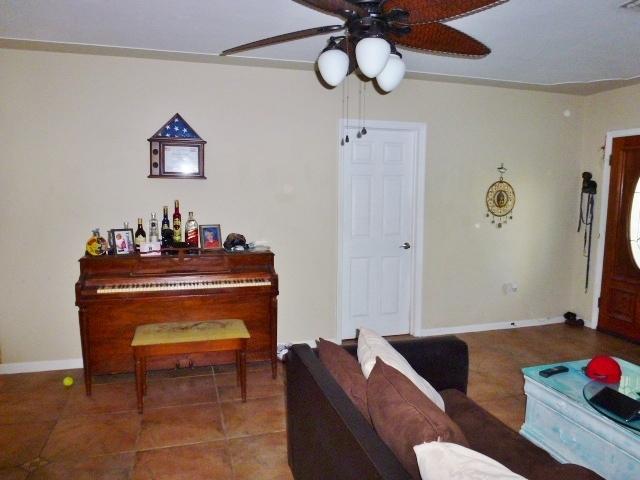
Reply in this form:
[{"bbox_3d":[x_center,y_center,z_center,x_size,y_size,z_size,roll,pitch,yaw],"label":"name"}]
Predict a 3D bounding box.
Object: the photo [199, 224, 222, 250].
[{"bbox_3d":[-0.910,-0.016,3.865,0.190,0.235,0.040,-2,-2,-15],"label":"photo"}]

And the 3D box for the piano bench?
[{"bbox_3d":[-0.878,0.878,3.225,0.737,0.480,0.365,-2,7,-15],"label":"piano bench"}]

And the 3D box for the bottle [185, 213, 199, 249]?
[{"bbox_3d":[-1.034,-0.057,3.742,0.105,0.343,0.100,-2,7,-15],"label":"bottle"}]

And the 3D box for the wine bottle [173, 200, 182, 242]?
[{"bbox_3d":[-1.144,-0.104,3.726,0.072,0.420,0.072,-2,7,-15],"label":"wine bottle"}]

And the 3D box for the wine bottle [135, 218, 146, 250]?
[{"bbox_3d":[-1.424,-0.028,3.678,0.083,0.295,0.083,-2,7,-15],"label":"wine bottle"}]

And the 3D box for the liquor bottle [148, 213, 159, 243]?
[{"bbox_3d":[-1.321,-0.050,3.683,0.070,0.340,0.070,-2,7,-15],"label":"liquor bottle"}]

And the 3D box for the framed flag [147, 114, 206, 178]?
[{"bbox_3d":[-1.156,-0.763,3.770,0.452,0.520,0.085,-2,7,-15],"label":"framed flag"}]

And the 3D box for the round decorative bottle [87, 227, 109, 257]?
[{"bbox_3d":[-1.733,0.019,3.603,0.157,0.215,0.090,-1,6,-16],"label":"round decorative bottle"}]

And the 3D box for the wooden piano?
[{"bbox_3d":[-1.073,0.595,3.657,1.420,0.940,0.600,-2,7,-15],"label":"wooden piano"}]

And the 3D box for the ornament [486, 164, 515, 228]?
[{"bbox_3d":[1.828,-0.442,4.670,0.320,0.650,0.030,-2,7,-15],"label":"ornament"}]

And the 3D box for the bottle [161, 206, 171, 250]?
[{"bbox_3d":[-1.228,-0.074,3.696,0.068,0.385,0.068,-2,7,-15],"label":"bottle"}]

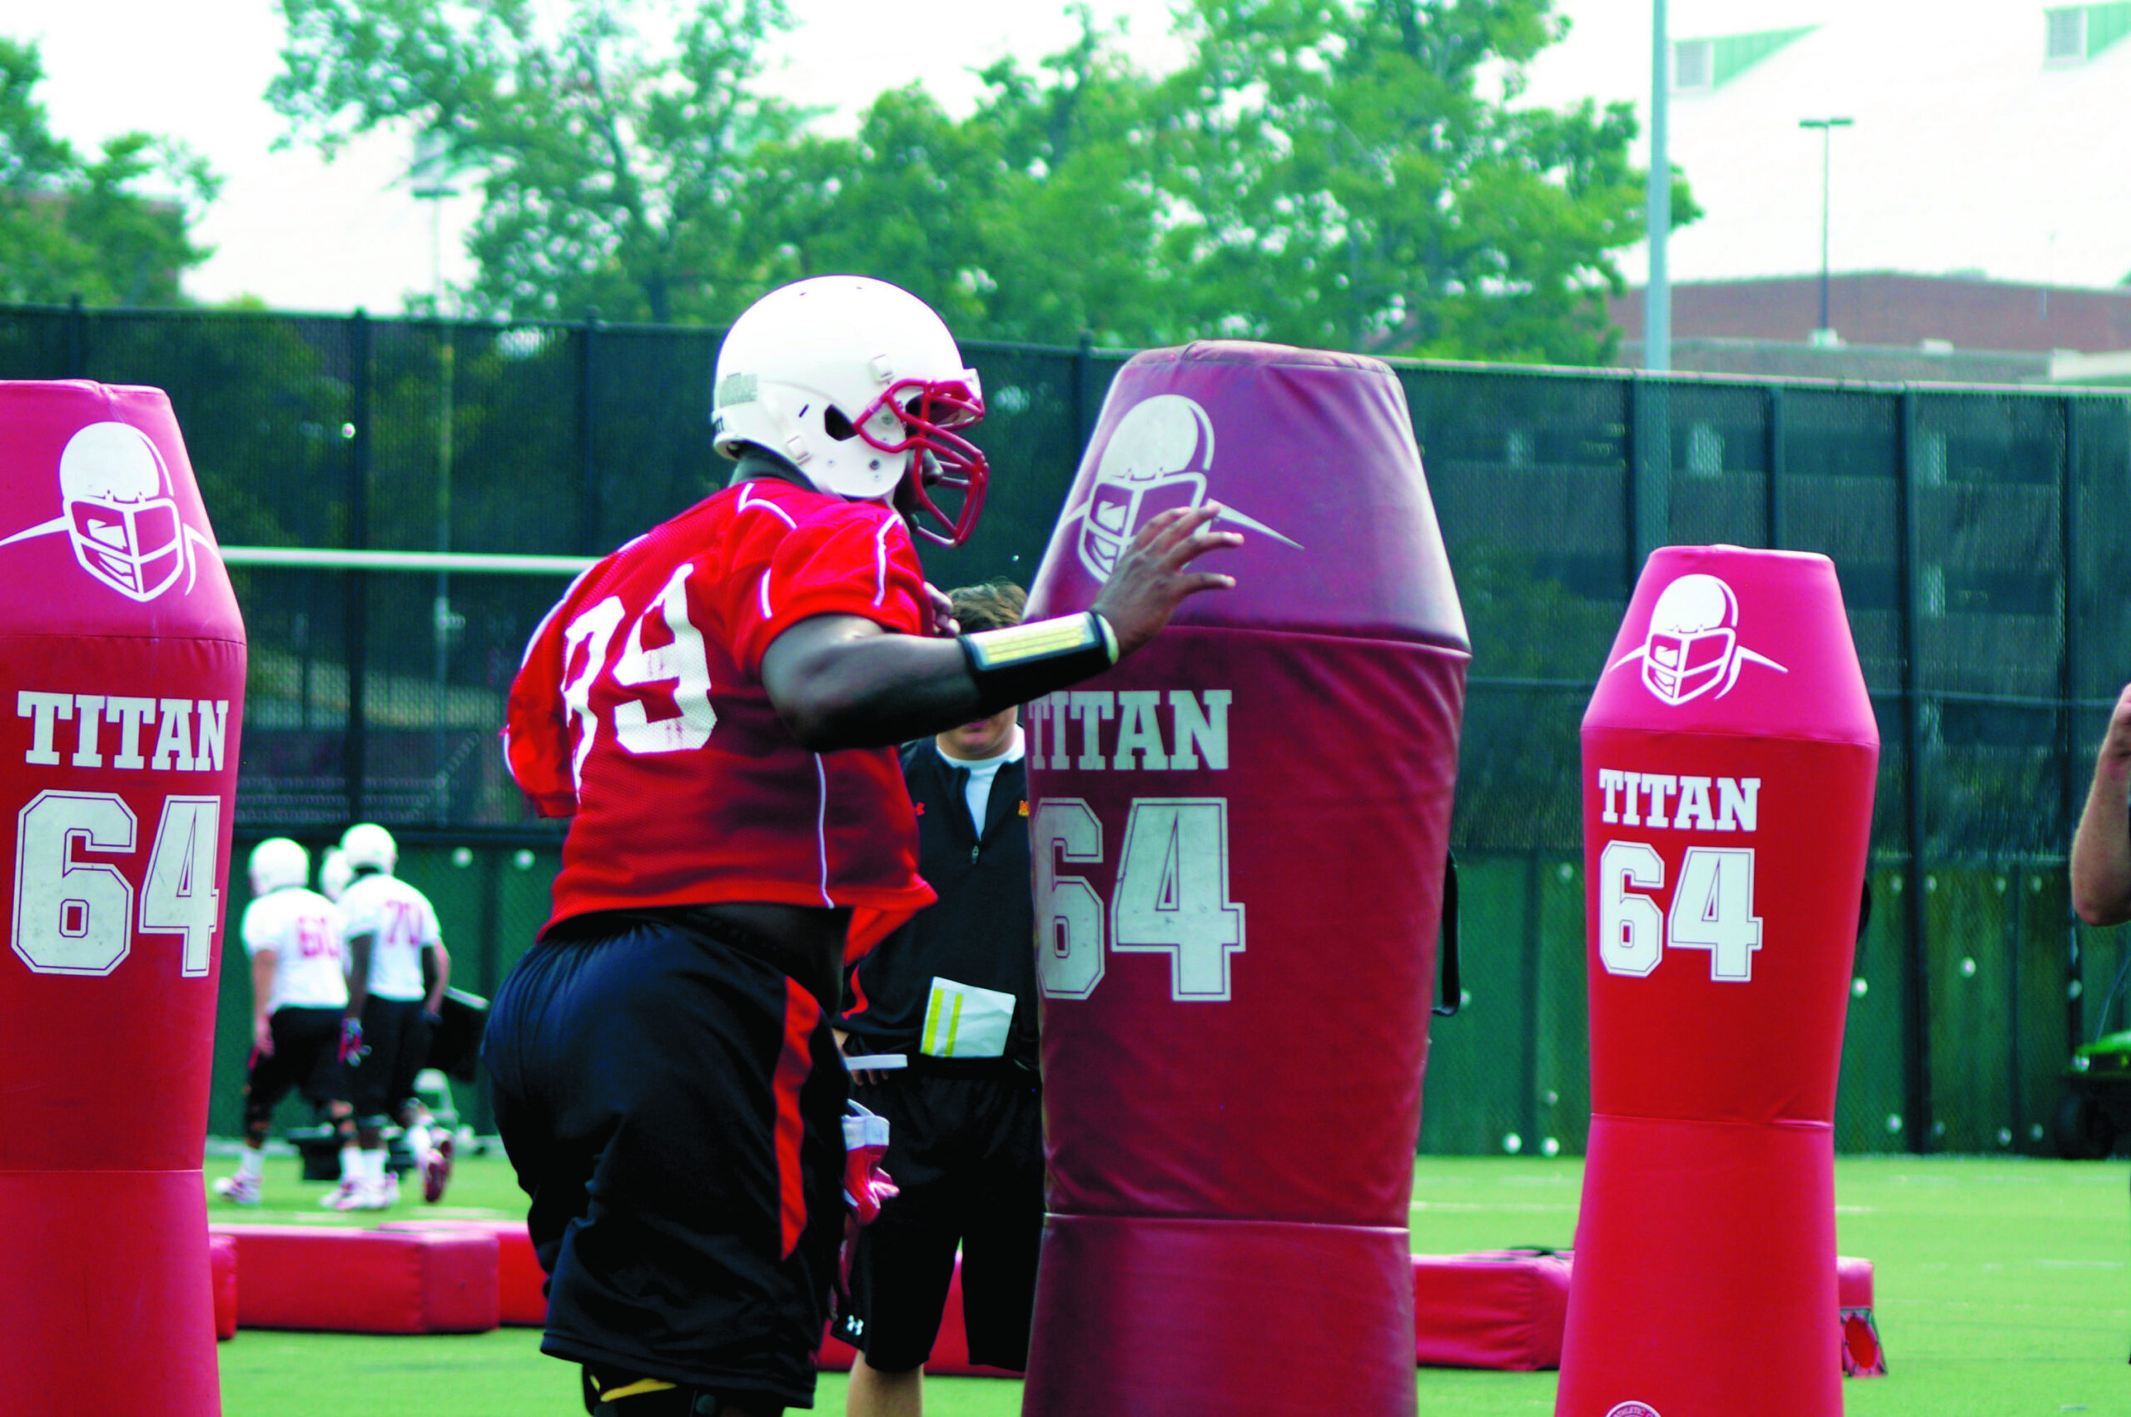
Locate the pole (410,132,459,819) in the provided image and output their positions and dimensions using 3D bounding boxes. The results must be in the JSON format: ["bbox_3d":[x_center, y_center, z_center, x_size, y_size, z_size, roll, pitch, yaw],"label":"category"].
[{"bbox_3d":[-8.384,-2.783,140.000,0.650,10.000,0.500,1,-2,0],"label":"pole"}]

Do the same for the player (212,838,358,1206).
[{"bbox_3d":[-3.829,1.544,51.500,0.640,1.800,0.750,2,-2,-42],"label":"player"}]

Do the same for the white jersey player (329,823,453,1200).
[{"bbox_3d":[-3.313,1.515,51.500,0.620,1.890,0.720,2,-2,-27],"label":"white jersey player"}]

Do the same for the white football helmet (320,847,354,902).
[{"bbox_3d":[-3.637,0.843,53.000,0.250,0.270,0.320,2,-2,-38],"label":"white football helmet"}]

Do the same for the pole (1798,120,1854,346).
[{"bbox_3d":[18.152,-11.410,250.000,1.280,5.400,0.450,1,-2,0],"label":"pole"}]

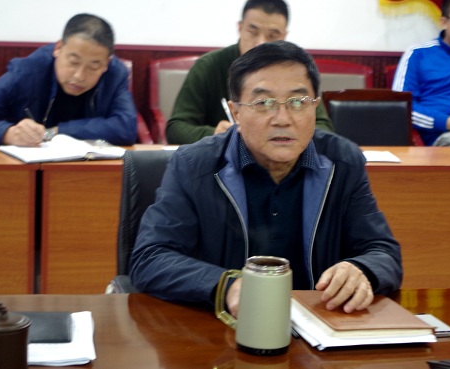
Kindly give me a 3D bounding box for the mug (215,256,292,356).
[{"bbox_3d":[0.047,0.202,2.121,0.127,0.147,0.094,2,11,-3],"label":"mug"}]

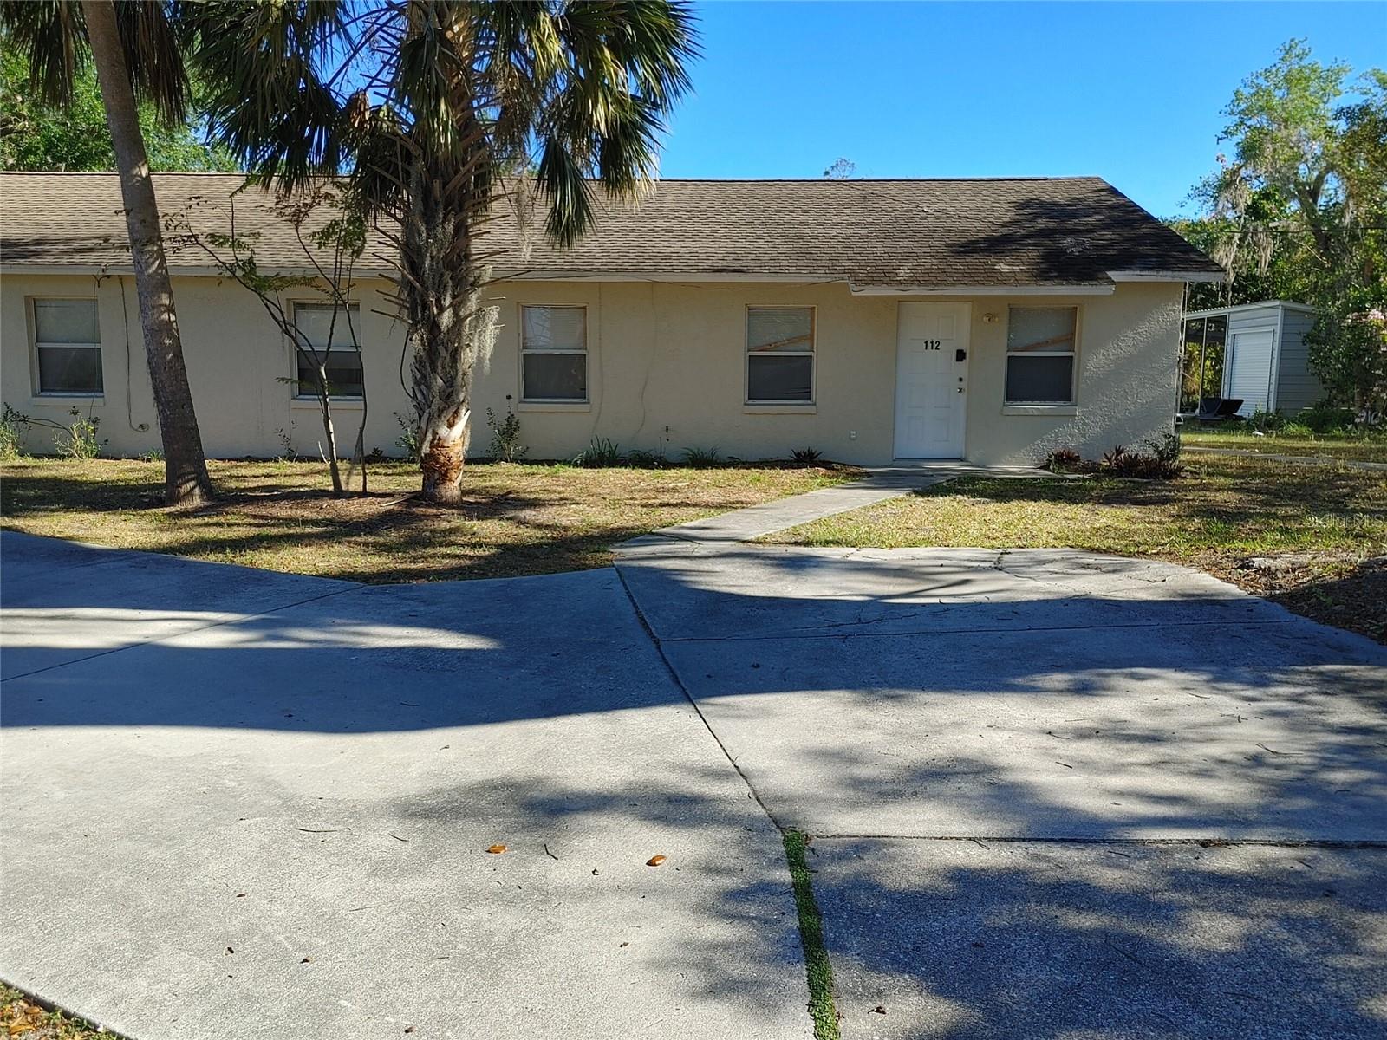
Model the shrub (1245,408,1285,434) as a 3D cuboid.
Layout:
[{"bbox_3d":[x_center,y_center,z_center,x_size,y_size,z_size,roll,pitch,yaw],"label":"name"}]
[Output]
[{"bbox_3d":[11.632,-2.025,21.200,0.838,0.513,0.754,0,8,0],"label":"shrub"}]

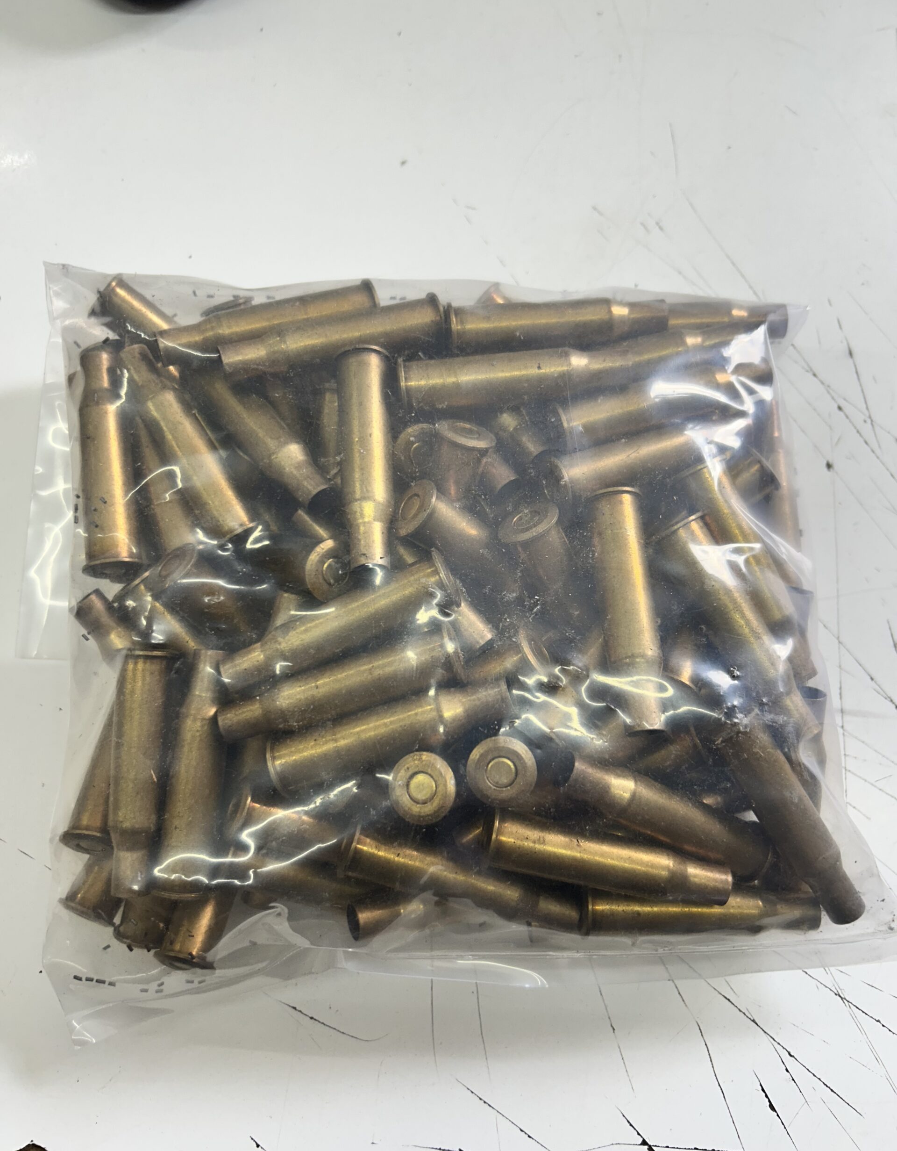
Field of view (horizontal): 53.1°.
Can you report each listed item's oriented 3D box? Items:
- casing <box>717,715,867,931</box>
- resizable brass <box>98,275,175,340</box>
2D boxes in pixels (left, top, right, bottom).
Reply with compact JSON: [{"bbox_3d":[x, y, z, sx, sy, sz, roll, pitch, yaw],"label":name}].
[{"bbox_3d":[0.080,0.056,0.208,0.014,0.014,0.054,-32,96,-10],"label":"casing"},{"bbox_3d":[-0.069,-0.056,0.240,0.054,0.014,0.014,38,74,-18],"label":"resizable brass"}]

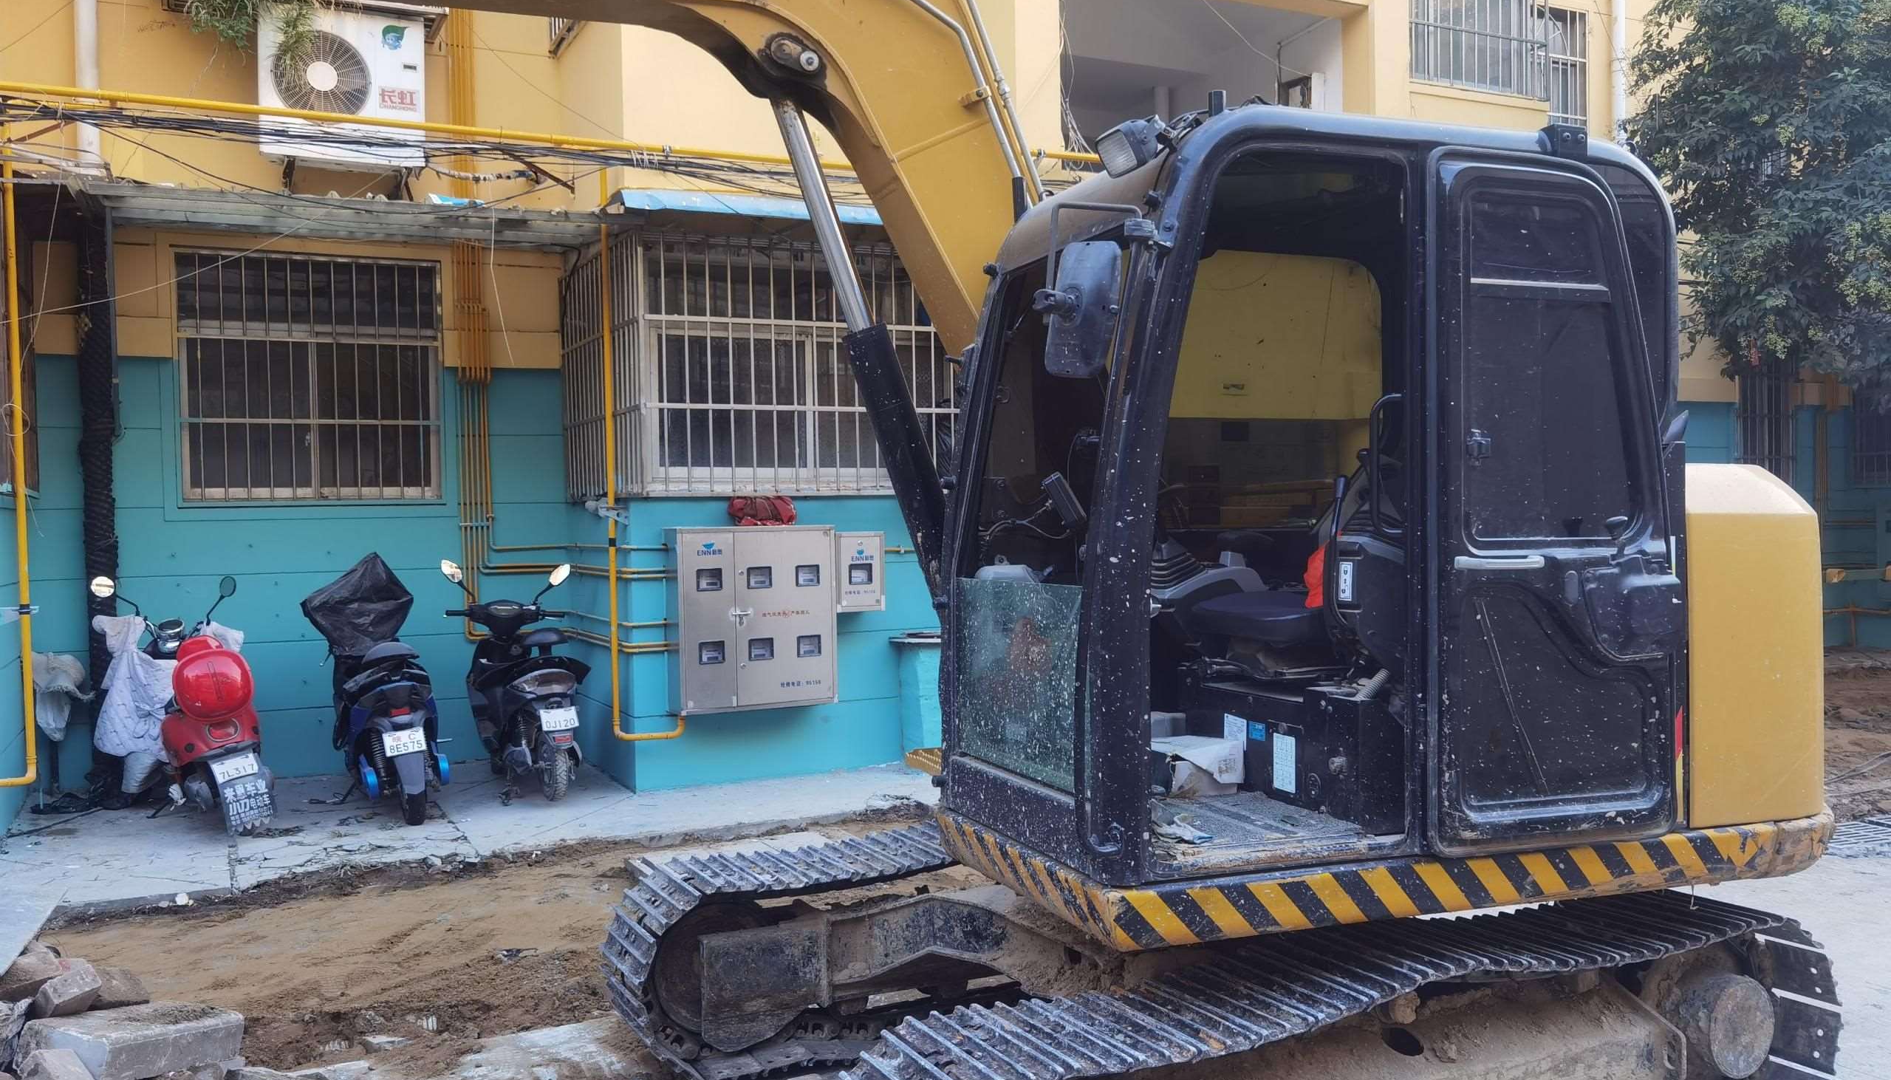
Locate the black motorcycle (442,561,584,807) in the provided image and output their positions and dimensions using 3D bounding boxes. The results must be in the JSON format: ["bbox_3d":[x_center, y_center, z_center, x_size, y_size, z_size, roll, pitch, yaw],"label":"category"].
[{"bbox_3d":[-2.446,0.812,8.565,0.750,1.300,1.732,-2,2,-31],"label":"black motorcycle"}]

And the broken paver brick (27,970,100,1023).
[{"bbox_3d":[-2.436,1.258,4.080,0.132,0.070,0.085,-19,25,-3],"label":"broken paver brick"}]

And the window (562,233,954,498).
[{"bbox_3d":[-1.184,-0.999,9.431,2.100,1.449,1.659,-2,1,-29],"label":"window"}]

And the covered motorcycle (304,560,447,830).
[{"bbox_3d":[-3.074,0.781,7.996,0.670,1.330,1.700,-2,1,-32],"label":"covered motorcycle"}]

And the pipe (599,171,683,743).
[{"bbox_3d":[-1.658,-0.459,8.168,0.425,3.170,0.163,-2,1,-29],"label":"pipe"}]

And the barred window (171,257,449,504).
[{"bbox_3d":[-3.924,-0.992,9.174,1.488,1.504,0.130,-2,2,-26],"label":"barred window"}]

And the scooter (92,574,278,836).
[{"bbox_3d":[-3.932,0.850,7.733,0.760,1.240,1.670,-2,2,-37],"label":"scooter"}]

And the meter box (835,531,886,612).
[{"bbox_3d":[-0.545,0.191,8.908,0.313,0.471,0.202,-2,2,-26],"label":"meter box"}]

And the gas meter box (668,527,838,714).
[{"bbox_3d":[-1.125,0.451,8.589,0.946,1.041,0.267,-2,2,-26],"label":"gas meter box"}]

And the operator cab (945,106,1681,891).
[{"bbox_3d":[0.927,-0.125,3.920,1.620,1.730,1.070,-1,0,-21],"label":"operator cab"}]

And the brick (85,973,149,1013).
[{"bbox_3d":[-2.356,1.281,4.200,0.175,0.058,0.100,-2,24,-30],"label":"brick"}]

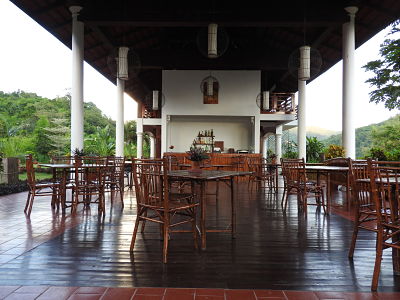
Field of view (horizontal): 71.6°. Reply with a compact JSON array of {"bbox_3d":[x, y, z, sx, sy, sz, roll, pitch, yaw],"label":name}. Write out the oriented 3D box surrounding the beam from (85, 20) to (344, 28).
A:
[{"bbox_3d":[0.410,-3.626,8.012,7.600,0.200,0.200,0,-2,1],"label":"beam"}]

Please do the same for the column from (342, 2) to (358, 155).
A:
[{"bbox_3d":[4.270,-1.477,7.948,0.440,5.350,0.440,0,-2,1],"label":"column"}]

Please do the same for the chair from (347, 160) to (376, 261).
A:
[{"bbox_3d":[1.800,0.564,2.634,0.540,0.950,0.500,1,-2,-35],"label":"chair"}]

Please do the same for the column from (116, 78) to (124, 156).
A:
[{"bbox_3d":[-3.400,-1.285,11.844,0.420,5.200,0.420,0,-2,1],"label":"column"}]

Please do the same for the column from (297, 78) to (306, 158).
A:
[{"bbox_3d":[4.158,-1.253,11.226,0.340,4.900,0.340,0,-1,1],"label":"column"}]

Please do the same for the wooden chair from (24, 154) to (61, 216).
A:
[{"bbox_3d":[-2.790,0.632,4.893,0.540,0.950,0.500,1,-2,-35],"label":"wooden chair"}]

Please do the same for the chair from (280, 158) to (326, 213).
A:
[{"bbox_3d":[1.733,0.590,4.620,0.520,0.935,0.480,1,-1,-32],"label":"chair"}]

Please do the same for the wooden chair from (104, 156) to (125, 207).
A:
[{"bbox_3d":[-1.689,0.576,5.020,0.520,0.935,0.480,1,-1,-42],"label":"wooden chair"}]

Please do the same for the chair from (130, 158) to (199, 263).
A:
[{"bbox_3d":[-0.348,0.543,2.825,0.480,0.935,0.520,0,-1,35],"label":"chair"}]

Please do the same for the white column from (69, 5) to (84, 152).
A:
[{"bbox_3d":[-3.490,-1.477,7.948,0.440,5.350,0.440,0,-2,1],"label":"white column"}]

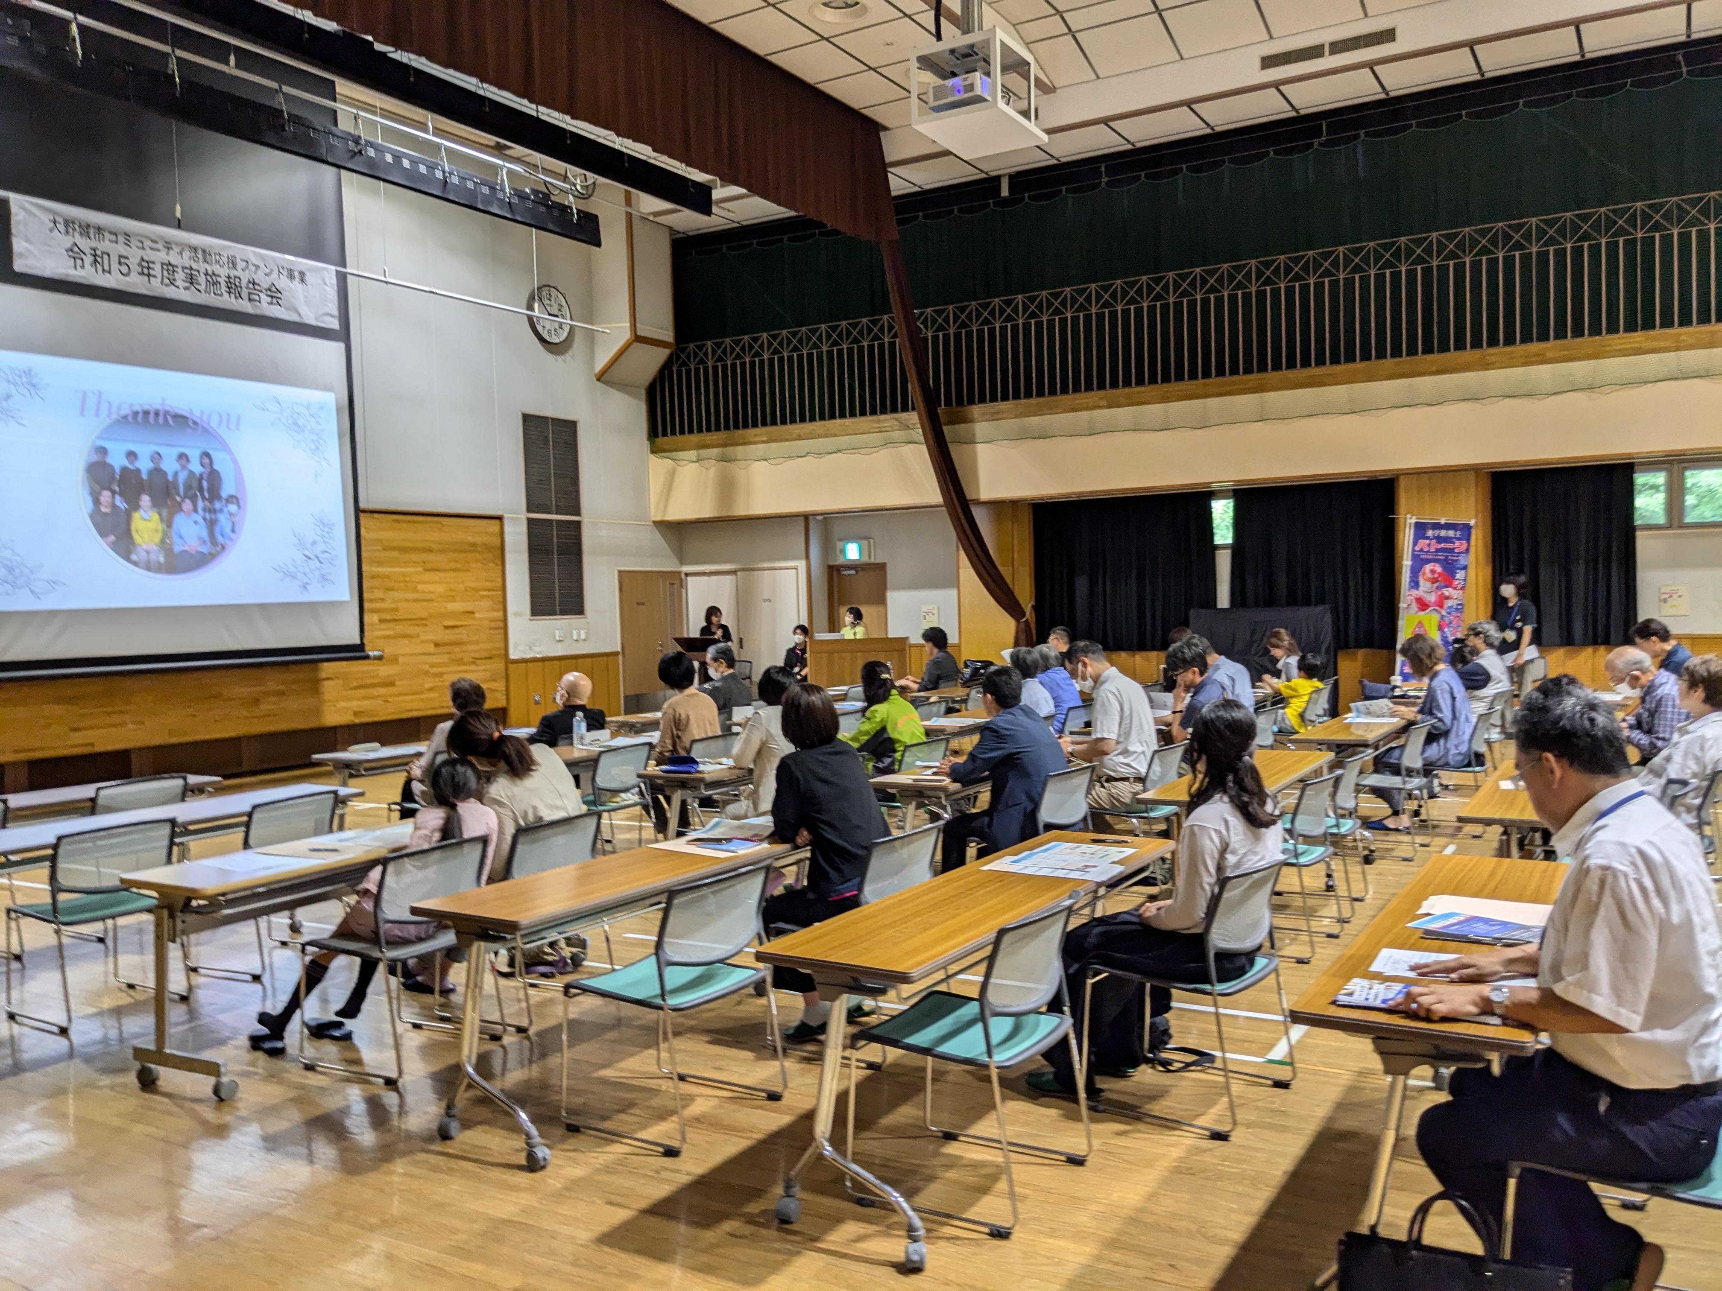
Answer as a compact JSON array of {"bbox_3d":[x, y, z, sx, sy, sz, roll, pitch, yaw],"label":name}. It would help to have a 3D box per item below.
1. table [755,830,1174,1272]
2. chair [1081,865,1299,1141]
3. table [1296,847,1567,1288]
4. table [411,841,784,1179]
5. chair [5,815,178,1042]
[{"bbox_3d":[0.417,1.060,3.961,0.460,0.700,1.800,0,2,32],"label":"table"},{"bbox_3d":[1.007,1.009,4.063,0.490,0.760,0.490,0,3,37],"label":"chair"},{"bbox_3d":[1.552,1.048,3.400,0.460,0.700,1.800,0,2,32],"label":"table"},{"bbox_3d":[-0.618,1.067,4.550,0.460,0.700,1.800,0,2,33],"label":"table"},{"bbox_3d":[-3.086,1.073,5.392,0.530,0.755,0.500,0,2,31],"label":"chair"}]

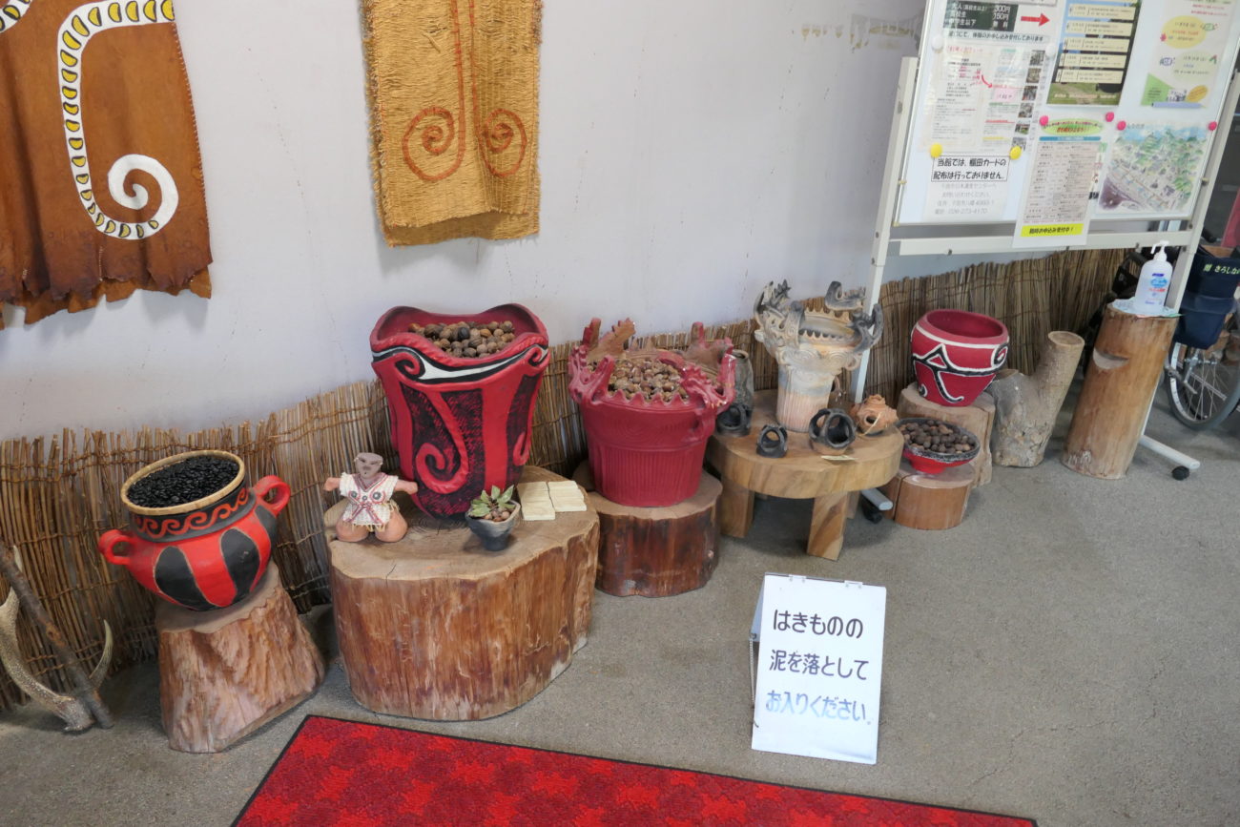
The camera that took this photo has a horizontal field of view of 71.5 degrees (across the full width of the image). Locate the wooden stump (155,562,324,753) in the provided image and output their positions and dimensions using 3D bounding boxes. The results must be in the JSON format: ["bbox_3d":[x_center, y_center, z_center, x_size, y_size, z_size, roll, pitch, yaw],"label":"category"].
[{"bbox_3d":[-0.848,0.502,1.899,0.250,0.306,0.345,13,25,25],"label":"wooden stump"}]

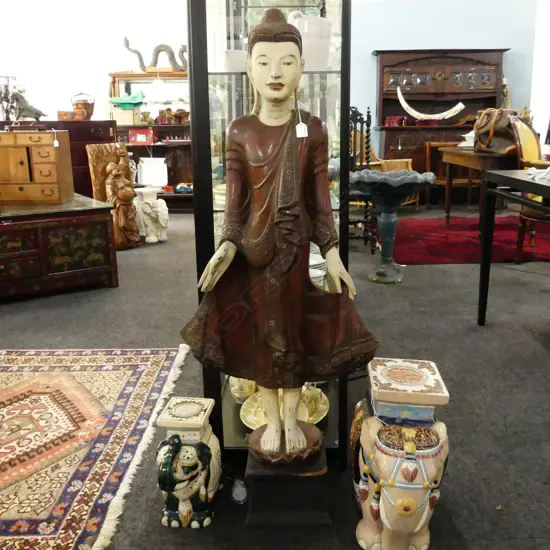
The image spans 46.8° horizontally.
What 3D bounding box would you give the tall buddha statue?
[{"bbox_3d":[0.009,-0.076,1.604,0.510,1.110,0.260,-1,13,0],"label":"tall buddha statue"}]

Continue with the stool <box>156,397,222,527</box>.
[{"bbox_3d":[-0.210,0.474,1.647,0.150,0.285,0.220,-1,13,0],"label":"stool"}]

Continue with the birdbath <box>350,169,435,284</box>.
[{"bbox_3d":[0.747,-0.331,4.164,0.560,0.700,0.560,-1,13,0],"label":"birdbath"}]

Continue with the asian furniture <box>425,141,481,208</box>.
[{"bbox_3d":[2.163,-1.184,7.615,0.650,0.780,0.500,3,14,17],"label":"asian furniture"}]

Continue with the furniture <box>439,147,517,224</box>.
[{"bbox_3d":[1.959,-0.764,5.864,0.600,0.750,1.550,-1,13,0],"label":"furniture"}]

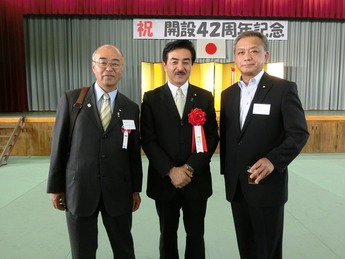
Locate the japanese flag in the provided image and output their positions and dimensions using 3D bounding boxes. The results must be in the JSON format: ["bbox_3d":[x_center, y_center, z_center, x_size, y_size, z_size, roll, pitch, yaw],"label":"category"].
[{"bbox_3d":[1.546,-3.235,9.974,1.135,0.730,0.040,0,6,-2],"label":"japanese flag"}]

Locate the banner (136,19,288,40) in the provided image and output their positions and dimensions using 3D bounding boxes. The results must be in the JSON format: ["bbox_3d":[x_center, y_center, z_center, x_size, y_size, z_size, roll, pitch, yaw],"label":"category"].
[{"bbox_3d":[1.536,-3.968,9.897,6.160,0.749,0.040,0,6,-2],"label":"banner"}]

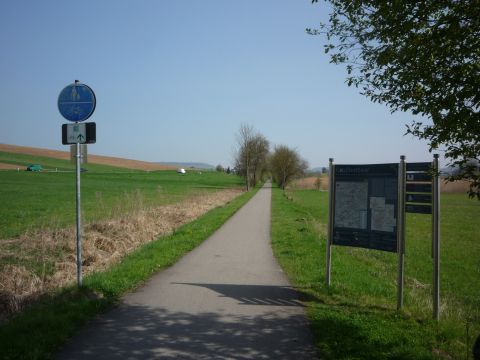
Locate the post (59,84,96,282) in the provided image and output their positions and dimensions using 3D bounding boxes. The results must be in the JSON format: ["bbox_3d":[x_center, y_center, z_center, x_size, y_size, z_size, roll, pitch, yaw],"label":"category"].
[{"bbox_3d":[-2.590,0.060,7.100,0.610,3.300,0.140,0,0,2],"label":"post"}]

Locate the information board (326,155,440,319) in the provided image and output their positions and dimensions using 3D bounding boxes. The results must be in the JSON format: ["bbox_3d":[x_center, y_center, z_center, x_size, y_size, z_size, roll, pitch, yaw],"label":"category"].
[{"bbox_3d":[1.880,0.680,6.100,0.100,2.000,1.870,0,0,-33],"label":"information board"}]

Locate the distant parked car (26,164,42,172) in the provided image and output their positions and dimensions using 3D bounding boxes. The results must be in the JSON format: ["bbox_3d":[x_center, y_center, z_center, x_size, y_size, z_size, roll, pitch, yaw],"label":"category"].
[{"bbox_3d":[-53.200,-2.950,115.000,1.750,1.600,4.100,0,0,35],"label":"distant parked car"}]

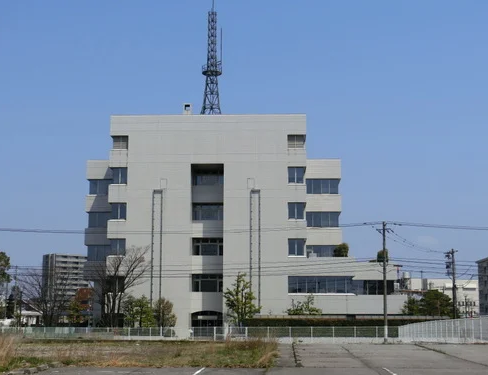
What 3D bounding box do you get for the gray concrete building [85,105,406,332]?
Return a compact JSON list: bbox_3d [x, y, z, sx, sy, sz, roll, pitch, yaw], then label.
[{"bbox_3d":[0.372,5.825,105.992,37.000,25.099,27.000,0,-10,3],"label":"gray concrete building"}]

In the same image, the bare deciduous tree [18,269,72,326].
[{"bbox_3d":[-20.361,11.880,89.250,5.770,7.064,5.480,0,-9,0],"label":"bare deciduous tree"}]

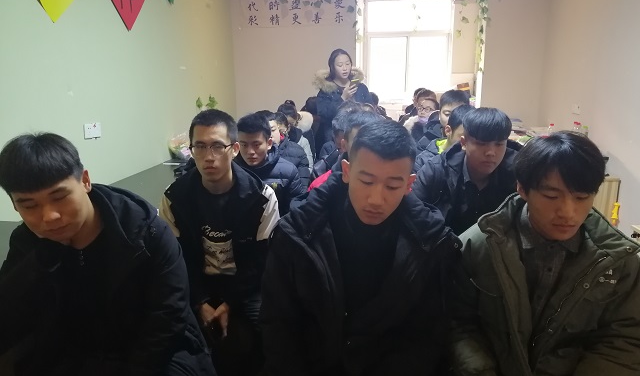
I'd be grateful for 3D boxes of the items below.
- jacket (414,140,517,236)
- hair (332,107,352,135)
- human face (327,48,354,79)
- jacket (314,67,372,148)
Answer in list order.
[{"bbox_3d":[0.632,0.117,1.935,0.570,0.620,0.420,-1,14,0],"label":"jacket"},{"bbox_3d":[0.141,-0.318,2.300,0.180,0.170,0.200,0,14,4],"label":"hair"},{"bbox_3d":[0.164,-1.044,4.030,0.190,0.250,0.200,-6,14,-19],"label":"human face"},{"bbox_3d":[0.190,-0.637,4.096,0.510,0.760,0.360,-4,14,-14],"label":"jacket"}]

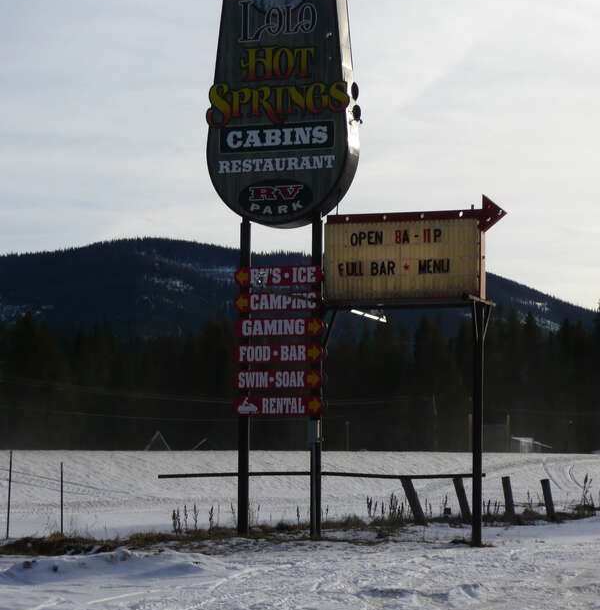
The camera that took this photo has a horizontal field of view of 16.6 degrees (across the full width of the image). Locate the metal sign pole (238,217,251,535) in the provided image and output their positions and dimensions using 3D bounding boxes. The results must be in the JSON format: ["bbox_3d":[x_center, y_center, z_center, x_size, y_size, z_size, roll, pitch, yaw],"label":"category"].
[{"bbox_3d":[-0.915,1.184,34.214,0.155,5.273,0.155,-1,-4,20],"label":"metal sign pole"}]

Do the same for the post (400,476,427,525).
[{"bbox_3d":[2.203,3.790,39.831,0.180,0.939,0.180,-17,-4,-1],"label":"post"}]

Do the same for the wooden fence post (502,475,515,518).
[{"bbox_3d":[4.212,3.891,41.528,0.145,0.840,0.145,-6,-4,0],"label":"wooden fence post"}]

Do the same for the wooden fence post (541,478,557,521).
[{"bbox_3d":[4.993,3.933,41.329,0.155,0.858,0.155,-8,-4,-1],"label":"wooden fence post"}]

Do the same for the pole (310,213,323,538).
[{"bbox_3d":[0.276,1.156,33.781,0.155,5.313,0.155,-1,-4,20],"label":"pole"}]

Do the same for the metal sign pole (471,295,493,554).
[{"bbox_3d":[2.818,1.882,32.801,0.145,3.917,0.145,-1,-4,20],"label":"metal sign pole"}]

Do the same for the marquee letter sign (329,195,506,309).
[{"bbox_3d":[1.923,-0.868,33.355,3.052,1.706,0.360,-1,-4,20],"label":"marquee letter sign"}]

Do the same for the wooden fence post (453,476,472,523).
[{"bbox_3d":[3.212,3.837,40.530,0.170,0.909,0.170,-11,-4,-1],"label":"wooden fence post"}]

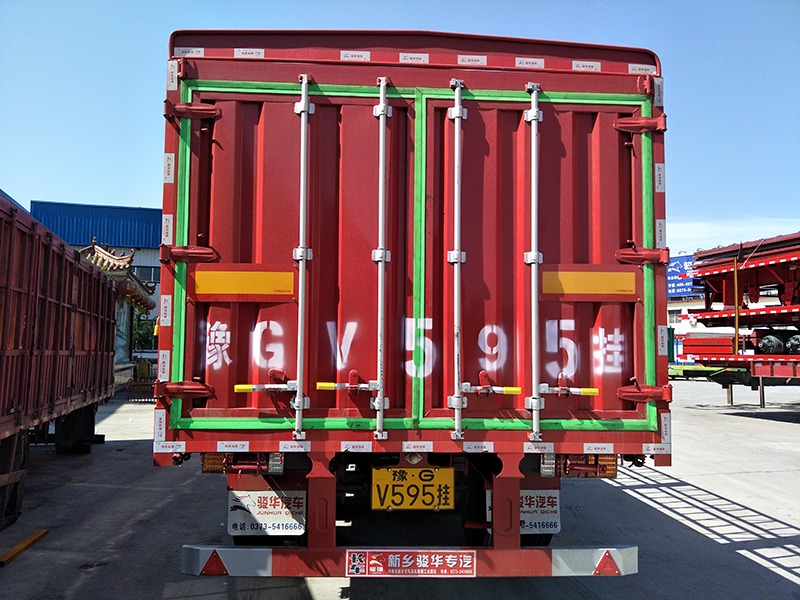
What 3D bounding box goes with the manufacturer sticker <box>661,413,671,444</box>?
[{"bbox_3d":[1.335,0.644,2.780,0.053,0.150,0.010,1,-3,-2],"label":"manufacturer sticker"}]

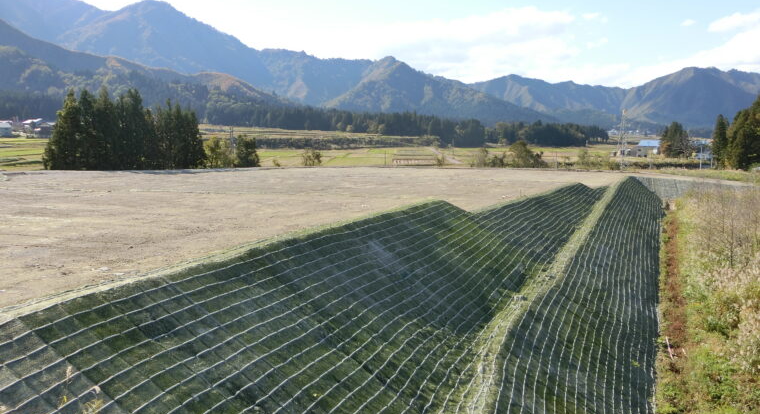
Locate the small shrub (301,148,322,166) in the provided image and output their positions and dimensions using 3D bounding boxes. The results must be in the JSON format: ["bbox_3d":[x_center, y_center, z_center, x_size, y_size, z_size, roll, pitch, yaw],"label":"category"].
[{"bbox_3d":[-13.125,-9.389,122.000,4.100,3.600,3.800,0,8,0],"label":"small shrub"}]

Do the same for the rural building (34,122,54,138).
[{"bbox_3d":[-173.371,-39.650,330.000,11.000,8.300,8.500,-3,8,-18],"label":"rural building"}]

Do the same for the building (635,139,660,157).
[{"bbox_3d":[107.335,-23.630,255.000,11.000,7.400,8.000,4,9,24],"label":"building"}]

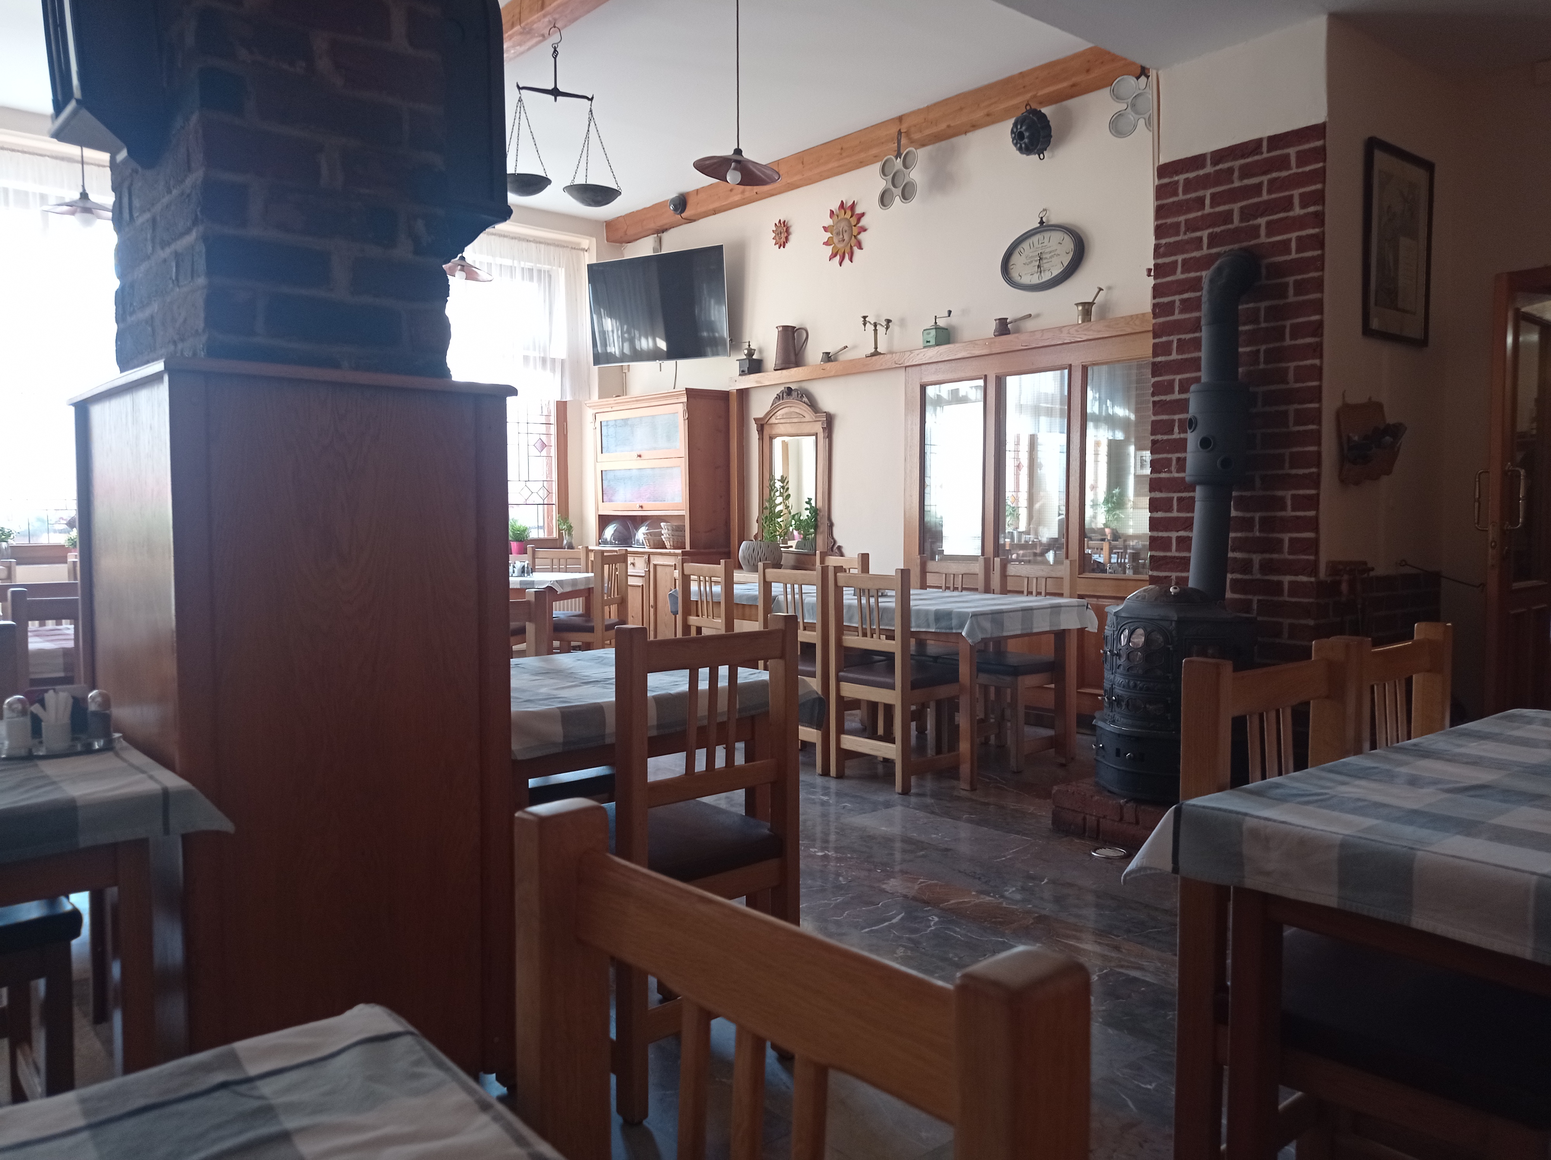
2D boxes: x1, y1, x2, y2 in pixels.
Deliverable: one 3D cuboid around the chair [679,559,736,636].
[{"bbox_3d":[-0.179,0.347,6.438,0.460,0.920,0.430,-2,3,-36],"label":"chair"}]

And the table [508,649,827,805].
[{"bbox_3d":[-0.510,0.603,3.064,0.850,0.740,0.870,-3,4,-41],"label":"table"}]

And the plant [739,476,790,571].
[{"bbox_3d":[-0.080,-0.373,8.302,0.290,0.630,0.290,-2,3,-39],"label":"plant"}]

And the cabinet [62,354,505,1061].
[{"bbox_3d":[-1.034,0.311,2.667,0.670,1.420,0.850,-2,3,-39],"label":"cabinet"}]

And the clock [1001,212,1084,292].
[{"bbox_3d":[1.378,-1.708,6.511,0.060,0.425,0.510,-2,4,-39],"label":"clock"}]

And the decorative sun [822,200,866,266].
[{"bbox_3d":[0.439,-2.213,8.001,0.050,0.420,0.420,-2,3,-39],"label":"decorative sun"}]

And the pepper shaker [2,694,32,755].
[{"bbox_3d":[-1.212,0.232,2.007,0.039,0.090,0.039,-2,4,-39],"label":"pepper shaker"}]

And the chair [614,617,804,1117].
[{"bbox_3d":[-0.263,0.533,2.642,0.430,0.920,0.460,-3,4,-43],"label":"chair"}]

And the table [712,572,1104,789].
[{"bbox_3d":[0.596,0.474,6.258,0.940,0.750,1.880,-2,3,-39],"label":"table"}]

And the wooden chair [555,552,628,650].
[{"bbox_3d":[-1.249,0.267,8.155,0.460,0.920,0.430,1,3,15],"label":"wooden chair"}]

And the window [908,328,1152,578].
[{"bbox_3d":[1.387,-0.648,6.964,0.090,1.220,1.840,-2,3,-39],"label":"window"}]

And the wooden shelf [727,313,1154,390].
[{"bbox_3d":[0.841,-1.317,7.470,0.160,0.085,3.560,-2,3,-39],"label":"wooden shelf"}]

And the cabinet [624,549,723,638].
[{"bbox_3d":[-0.882,0.238,9.423,0.440,0.940,1.260,-2,3,-39],"label":"cabinet"}]

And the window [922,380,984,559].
[{"bbox_3d":[1.017,-0.591,7.107,0.050,1.050,0.490,-2,4,-39],"label":"window"}]

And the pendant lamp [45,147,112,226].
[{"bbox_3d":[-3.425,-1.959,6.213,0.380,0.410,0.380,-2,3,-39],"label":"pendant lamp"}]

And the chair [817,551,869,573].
[{"bbox_3d":[0.236,0.303,7.311,0.460,0.920,0.430,-2,3,-36],"label":"chair"}]

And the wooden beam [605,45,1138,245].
[{"bbox_3d":[0.259,-2.576,7.773,0.170,0.155,4.720,-2,4,-39],"label":"wooden beam"}]

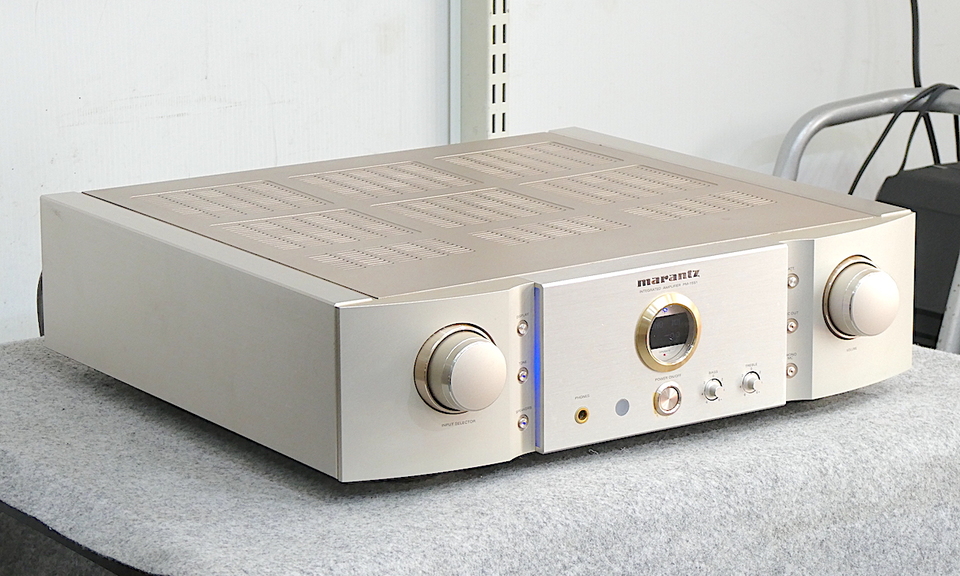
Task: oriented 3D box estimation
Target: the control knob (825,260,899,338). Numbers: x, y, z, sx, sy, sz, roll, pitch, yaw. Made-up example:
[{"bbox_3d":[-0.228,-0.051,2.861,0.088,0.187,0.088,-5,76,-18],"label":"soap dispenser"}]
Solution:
[{"bbox_3d":[0.240,0.008,1.840,0.052,0.052,0.024,-9,17,-34],"label":"control knob"}]

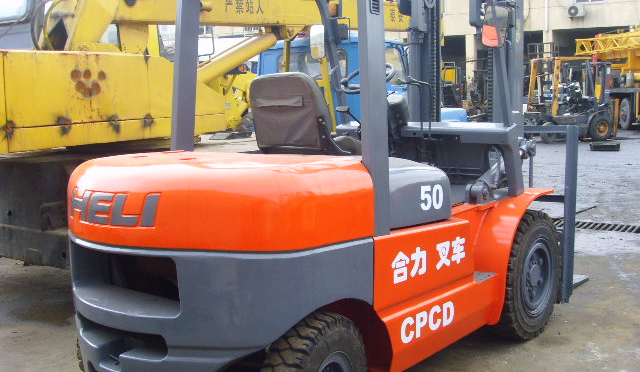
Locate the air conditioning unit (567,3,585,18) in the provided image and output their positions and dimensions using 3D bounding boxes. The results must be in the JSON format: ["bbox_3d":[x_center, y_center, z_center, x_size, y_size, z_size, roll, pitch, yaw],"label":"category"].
[{"bbox_3d":[11.437,-7.799,32.102,0.760,0.560,0.280,8,12,42],"label":"air conditioning unit"}]

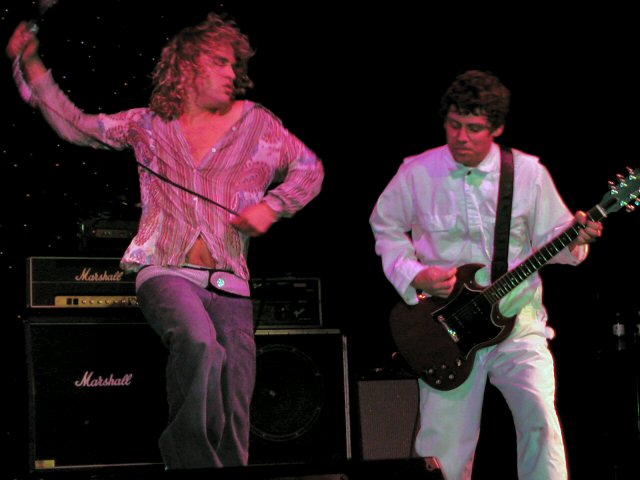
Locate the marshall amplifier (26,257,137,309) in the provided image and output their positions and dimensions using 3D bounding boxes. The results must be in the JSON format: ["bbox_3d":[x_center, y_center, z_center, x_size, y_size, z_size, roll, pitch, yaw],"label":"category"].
[{"bbox_3d":[-1.116,0.228,8.483,0.740,0.270,0.215,1,-8,-21],"label":"marshall amplifier"}]

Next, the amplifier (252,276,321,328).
[{"bbox_3d":[-0.303,0.324,8.287,0.560,0.250,0.300,1,-8,-21],"label":"amplifier"}]

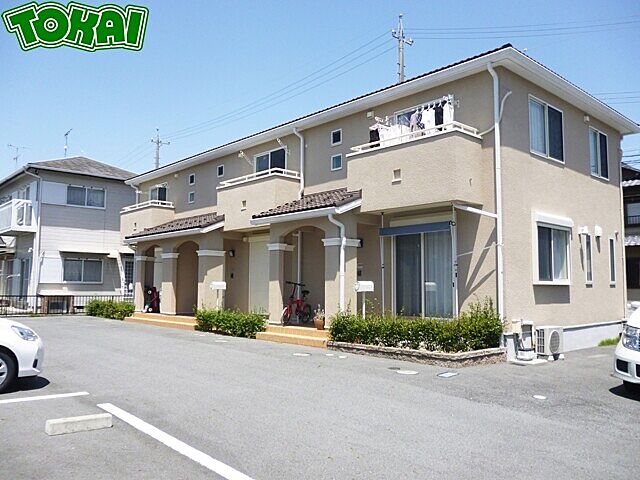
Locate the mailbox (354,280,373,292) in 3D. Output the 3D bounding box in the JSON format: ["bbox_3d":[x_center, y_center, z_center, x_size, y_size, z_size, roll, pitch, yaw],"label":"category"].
[{"bbox_3d":[0.936,0.988,10.903,0.500,0.220,0.170,4,-6,-42],"label":"mailbox"}]

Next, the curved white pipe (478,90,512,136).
[{"bbox_3d":[3.589,-2.588,10.602,0.534,0.966,0.557,4,-6,-42],"label":"curved white pipe"}]

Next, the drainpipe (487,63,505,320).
[{"bbox_3d":[3.342,-0.669,9.835,0.400,5.450,0.100,4,-6,-42],"label":"drainpipe"}]

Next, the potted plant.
[{"bbox_3d":[-0.023,1.767,11.650,0.270,0.540,0.270,0,-5,0],"label":"potted plant"}]

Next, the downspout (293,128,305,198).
[{"bbox_3d":[-0.601,-2.130,14.382,0.340,1.950,0.110,4,-6,-42],"label":"downspout"}]

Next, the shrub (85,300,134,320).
[{"bbox_3d":[-9.091,2.988,22.408,0.850,0.720,3.300,4,-6,-42],"label":"shrub"}]

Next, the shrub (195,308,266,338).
[{"bbox_3d":[-2.640,2.418,15.281,0.660,0.700,3.100,4,-6,-42],"label":"shrub"}]

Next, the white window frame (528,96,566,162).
[{"bbox_3d":[5.025,-2.396,11.429,1.690,1.220,0.100,4,-6,-42],"label":"white window frame"}]

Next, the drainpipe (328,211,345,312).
[{"bbox_3d":[0.375,0.769,11.113,0.420,2.630,0.100,4,-6,-42],"label":"drainpipe"}]

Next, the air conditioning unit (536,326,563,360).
[{"bbox_3d":[4.583,2.073,10.348,0.780,0.620,0.270,4,-6,-42],"label":"air conditioning unit"}]

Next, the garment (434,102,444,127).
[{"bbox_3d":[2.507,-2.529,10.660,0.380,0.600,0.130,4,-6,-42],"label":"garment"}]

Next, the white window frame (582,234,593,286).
[{"bbox_3d":[6.522,0.492,12.554,0.440,1.210,0.100,4,-6,-42],"label":"white window frame"}]

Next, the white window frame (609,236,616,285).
[{"bbox_3d":[7.850,0.576,13.842,0.430,1.220,0.100,4,-6,-42],"label":"white window frame"}]

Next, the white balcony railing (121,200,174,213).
[{"bbox_3d":[-6.977,-1.255,20.884,0.930,0.240,3.120,4,-6,-42],"label":"white balcony railing"}]

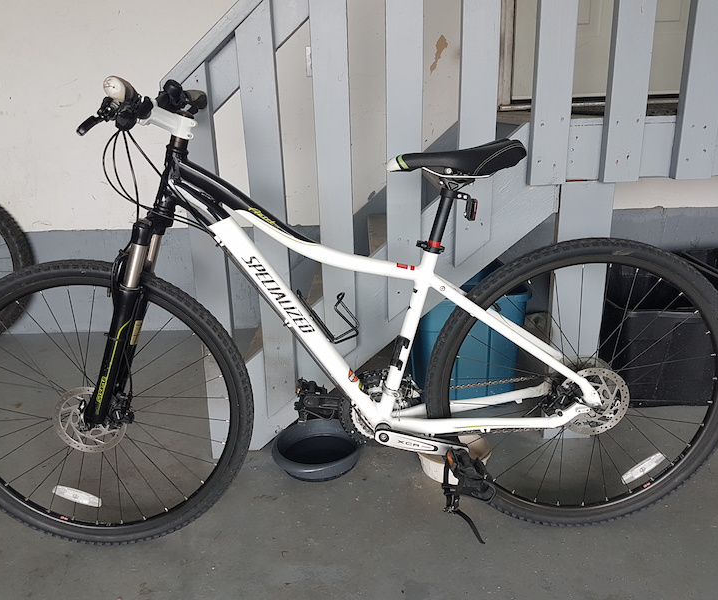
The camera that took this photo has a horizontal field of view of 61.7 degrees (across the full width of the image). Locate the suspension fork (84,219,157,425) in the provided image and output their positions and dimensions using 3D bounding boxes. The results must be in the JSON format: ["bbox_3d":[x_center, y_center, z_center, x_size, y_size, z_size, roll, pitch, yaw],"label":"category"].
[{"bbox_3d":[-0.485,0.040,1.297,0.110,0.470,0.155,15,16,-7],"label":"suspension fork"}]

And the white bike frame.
[{"bbox_3d":[0.039,-0.032,1.274,0.940,0.735,0.160,-2,17,1],"label":"white bike frame"}]

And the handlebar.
[{"bbox_3d":[-0.394,-0.379,1.172,0.120,0.110,0.620,-3,17,-2],"label":"handlebar"}]

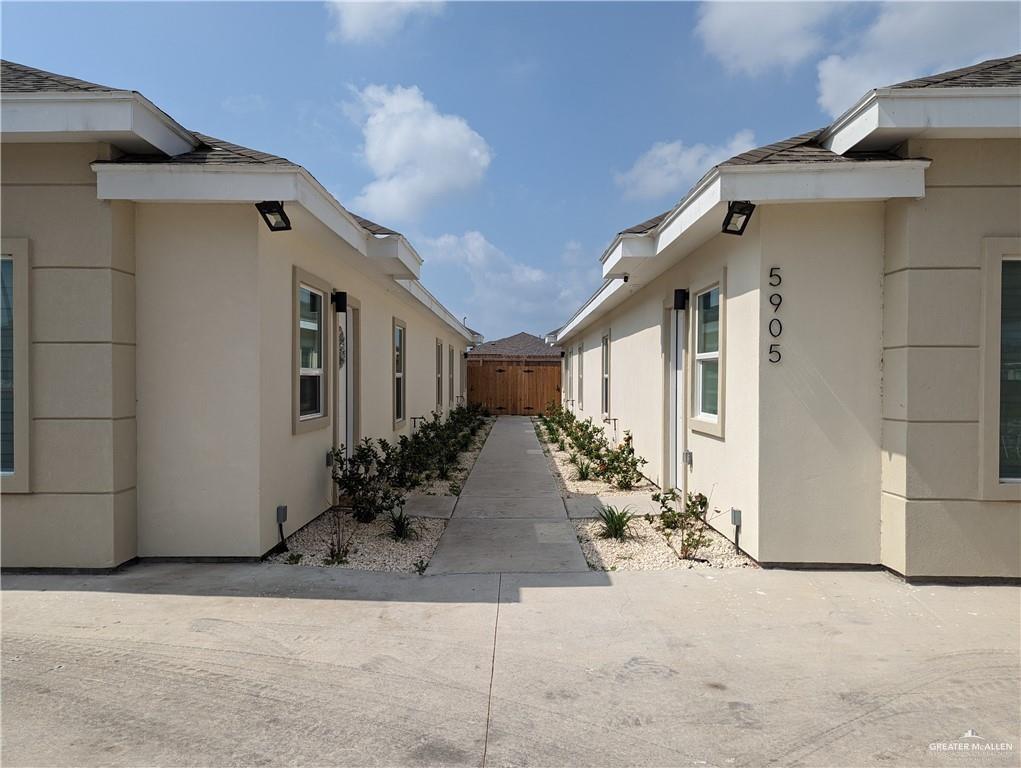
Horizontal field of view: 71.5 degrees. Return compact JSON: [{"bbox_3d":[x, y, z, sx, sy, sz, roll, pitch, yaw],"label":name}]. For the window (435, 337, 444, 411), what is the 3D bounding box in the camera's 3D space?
[{"bbox_3d":[-1.760,-0.210,17.430,0.120,1.720,1.140,0,1,0],"label":"window"}]

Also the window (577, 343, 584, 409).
[{"bbox_3d":[1.895,-0.185,18.770,0.120,1.720,1.140,0,1,0],"label":"window"}]

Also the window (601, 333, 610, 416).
[{"bbox_3d":[1.865,-0.146,13.570,0.120,1.720,1.140,0,1,0],"label":"window"}]

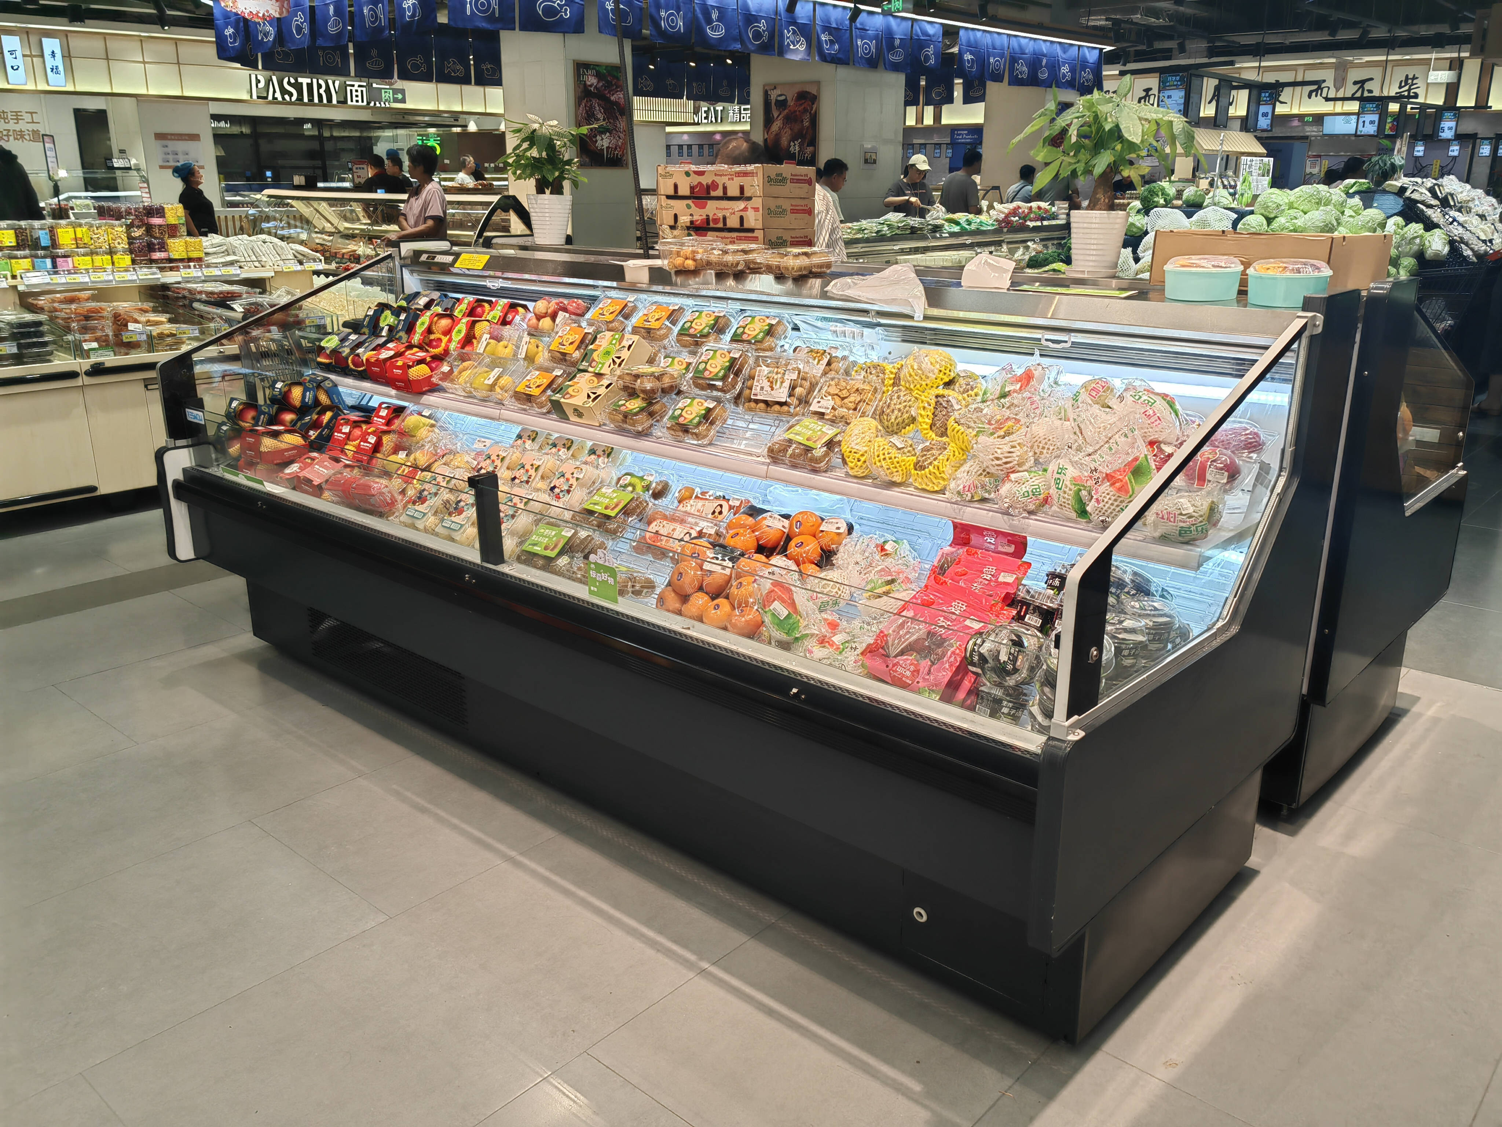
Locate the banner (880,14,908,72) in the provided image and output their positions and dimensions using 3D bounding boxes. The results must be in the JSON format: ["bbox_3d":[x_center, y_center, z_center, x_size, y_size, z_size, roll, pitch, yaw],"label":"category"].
[{"bbox_3d":[1.375,-4.891,11.047,0.385,0.481,0.030,-14,23,-39],"label":"banner"}]

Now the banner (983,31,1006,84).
[{"bbox_3d":[2.510,-5.172,12.005,0.376,0.468,0.030,-14,23,-39],"label":"banner"}]

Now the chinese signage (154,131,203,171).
[{"bbox_3d":[-7.239,-5.217,14.842,0.578,0.437,0.020,-14,23,-39],"label":"chinese signage"}]

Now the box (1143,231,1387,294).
[{"bbox_3d":[1.253,-0.730,2.809,0.396,0.118,0.450,16,23,40],"label":"box"}]

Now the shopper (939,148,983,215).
[{"bbox_3d":[1.615,-2.356,9.319,0.360,1.780,0.500,-12,21,-33],"label":"shopper"}]

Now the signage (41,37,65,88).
[{"bbox_3d":[-7.926,-5.680,13.300,0.172,0.504,0.060,-10,20,-30],"label":"signage"}]

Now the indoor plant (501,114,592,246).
[{"bbox_3d":[-0.734,-1.374,4.201,0.324,0.448,0.307,-2,17,-9],"label":"indoor plant"}]

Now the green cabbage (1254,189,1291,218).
[{"bbox_3d":[3.120,-2.152,7.000,0.215,0.180,0.210,8,19,22],"label":"green cabbage"}]

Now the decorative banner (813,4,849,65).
[{"bbox_3d":[0.620,-3.967,8.791,0.020,0.400,0.345,16,23,40],"label":"decorative banner"}]

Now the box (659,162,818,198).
[{"bbox_3d":[-0.042,-1.204,3.693,0.393,0.095,0.301,12,20,32],"label":"box"}]

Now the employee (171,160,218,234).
[{"bbox_3d":[-4.639,-2.564,10.015,0.360,1.658,0.460,-4,18,-14],"label":"employee"}]

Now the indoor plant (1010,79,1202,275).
[{"bbox_3d":[0.876,-0.946,2.892,0.456,0.462,0.420,5,18,15],"label":"indoor plant"}]

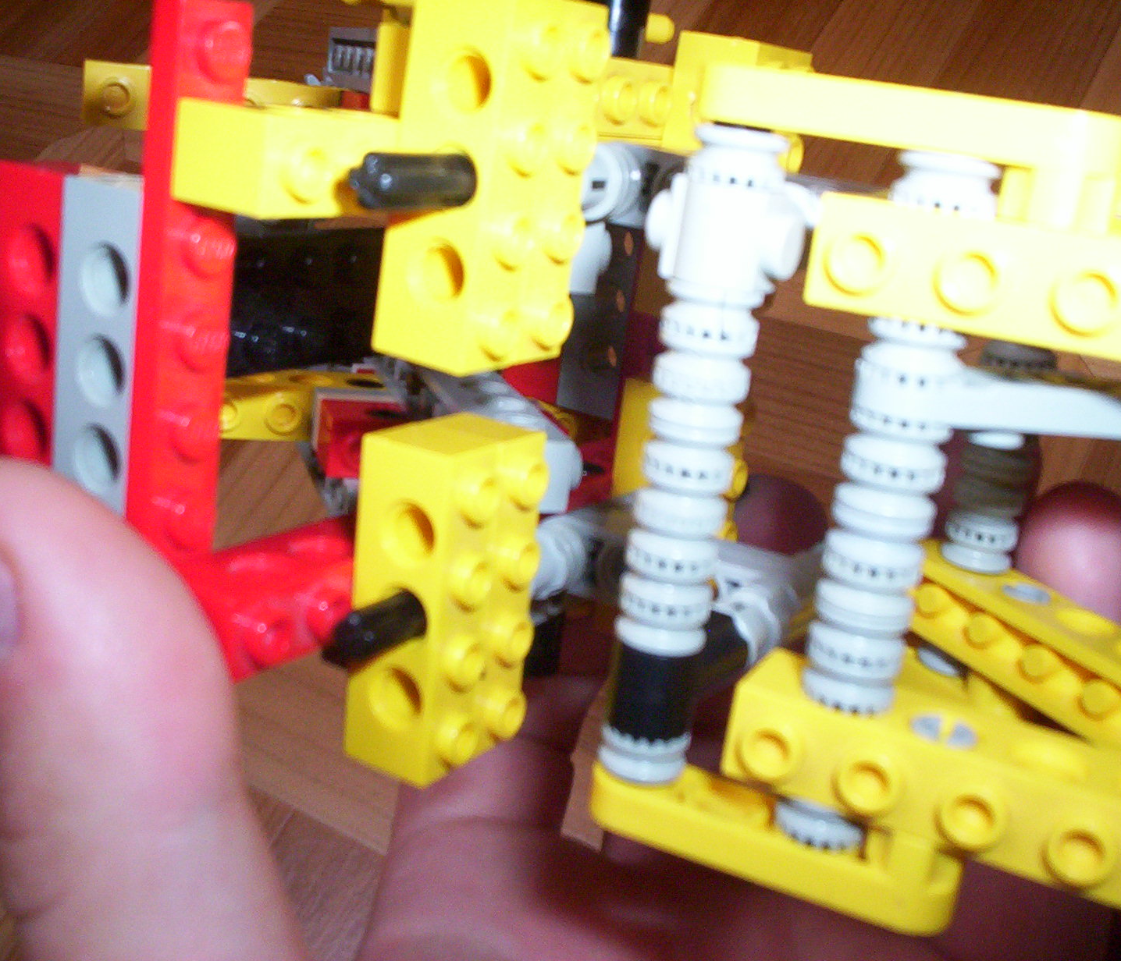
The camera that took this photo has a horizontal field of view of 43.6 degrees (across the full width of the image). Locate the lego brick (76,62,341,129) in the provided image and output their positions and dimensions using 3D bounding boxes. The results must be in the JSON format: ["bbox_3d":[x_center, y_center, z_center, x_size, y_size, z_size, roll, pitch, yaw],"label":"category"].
[{"bbox_3d":[-0.045,-0.049,0.185,0.034,0.008,0.011,1,16,-18],"label":"lego brick"}]

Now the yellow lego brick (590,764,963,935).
[{"bbox_3d":[0.019,0.028,0.120,0.032,0.008,0.008,14,20,26],"label":"yellow lego brick"}]

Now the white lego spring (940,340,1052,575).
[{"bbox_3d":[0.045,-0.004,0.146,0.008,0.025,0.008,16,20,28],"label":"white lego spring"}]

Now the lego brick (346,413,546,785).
[{"bbox_3d":[-0.010,0.011,0.137,0.011,0.032,0.016,14,16,30],"label":"lego brick"}]

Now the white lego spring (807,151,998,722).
[{"bbox_3d":[0.026,-0.003,0.107,0.008,0.044,0.008,17,22,27],"label":"white lego spring"}]

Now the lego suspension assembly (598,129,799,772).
[{"bbox_3d":[0.011,-0.001,0.116,0.012,0.057,0.009,17,21,28],"label":"lego suspension assembly"}]

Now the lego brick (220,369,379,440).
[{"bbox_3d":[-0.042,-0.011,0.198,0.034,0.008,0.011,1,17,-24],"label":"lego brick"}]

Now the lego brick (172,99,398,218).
[{"bbox_3d":[-0.018,-0.028,0.123,0.011,0.008,0.031,17,17,28],"label":"lego brick"}]

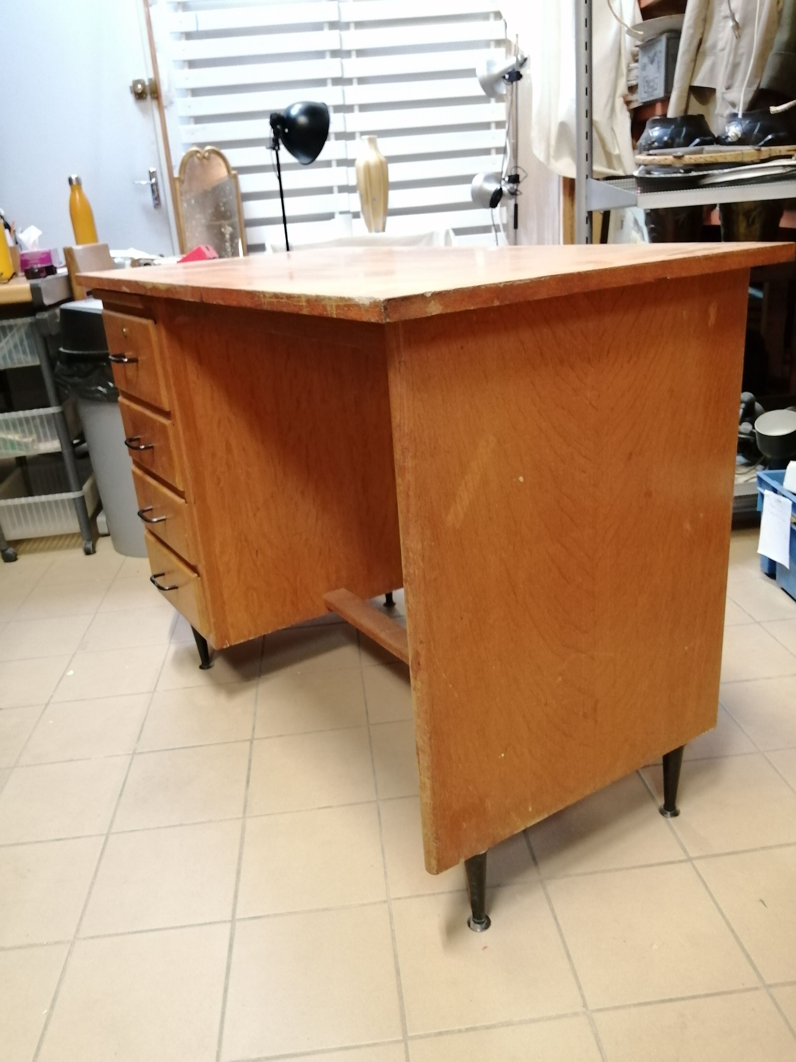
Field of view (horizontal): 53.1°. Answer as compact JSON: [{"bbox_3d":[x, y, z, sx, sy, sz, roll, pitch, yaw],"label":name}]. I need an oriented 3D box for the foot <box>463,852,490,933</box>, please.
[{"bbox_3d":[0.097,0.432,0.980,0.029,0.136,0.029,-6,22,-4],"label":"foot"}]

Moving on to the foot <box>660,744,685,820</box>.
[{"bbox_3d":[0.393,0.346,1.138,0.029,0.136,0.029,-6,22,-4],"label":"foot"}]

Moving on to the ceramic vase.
[{"bbox_3d":[-0.089,-1.236,2.858,0.112,0.315,0.112,-6,22,-4],"label":"ceramic vase"}]

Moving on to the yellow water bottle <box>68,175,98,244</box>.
[{"bbox_3d":[-1.013,-0.997,2.580,0.067,0.270,0.067,-6,22,-4],"label":"yellow water bottle"}]

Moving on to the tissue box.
[{"bbox_3d":[-1.140,-0.858,2.546,0.100,0.074,0.100,-6,22,-4],"label":"tissue box"}]

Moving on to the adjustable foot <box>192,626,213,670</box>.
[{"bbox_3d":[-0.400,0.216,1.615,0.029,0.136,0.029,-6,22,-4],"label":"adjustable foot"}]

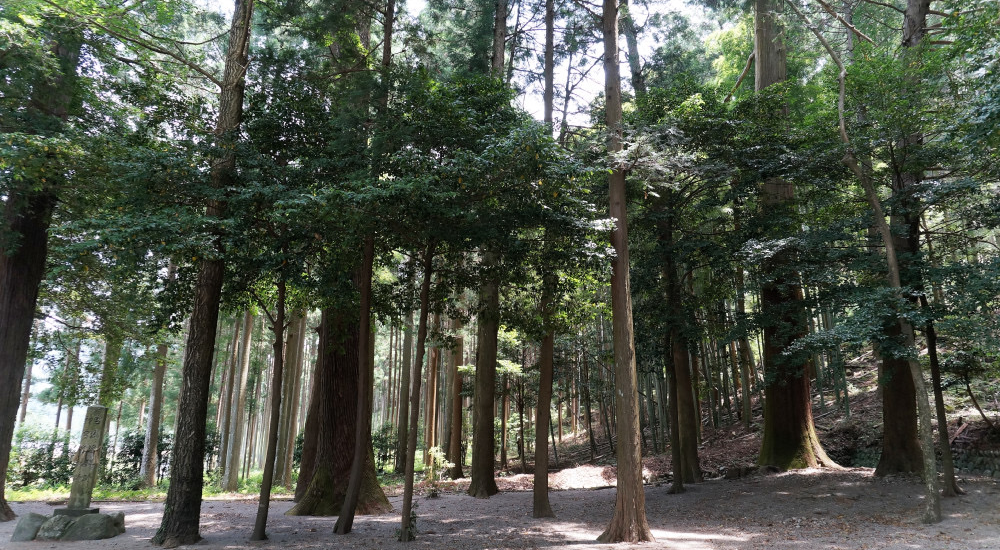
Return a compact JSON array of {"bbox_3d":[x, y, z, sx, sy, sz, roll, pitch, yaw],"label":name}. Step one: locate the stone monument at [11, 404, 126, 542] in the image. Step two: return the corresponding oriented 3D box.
[{"bbox_3d":[-5.121,2.382,8.223,1.150,1.529,0.900,4,-12,-14],"label":"stone monument"}]

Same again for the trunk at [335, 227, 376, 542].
[{"bbox_3d":[-1.918,1.370,8.891,0.262,3.895,0.262,5,-12,-12],"label":"trunk"}]

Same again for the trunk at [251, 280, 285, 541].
[{"bbox_3d":[-2.841,1.617,8.247,0.195,3.125,0.195,4,-12,-18],"label":"trunk"}]

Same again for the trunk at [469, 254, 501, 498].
[{"bbox_3d":[-0.235,1.817,12.605,0.449,4.524,0.449,1,-11,-1],"label":"trunk"}]

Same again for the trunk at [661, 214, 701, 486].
[{"bbox_3d":[4.223,1.622,15.791,0.573,6.317,0.573,-4,-12,15],"label":"trunk"}]

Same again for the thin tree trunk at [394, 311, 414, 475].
[{"bbox_3d":[-2.307,2.827,16.402,0.341,3.939,0.341,2,-11,-8],"label":"thin tree trunk"}]

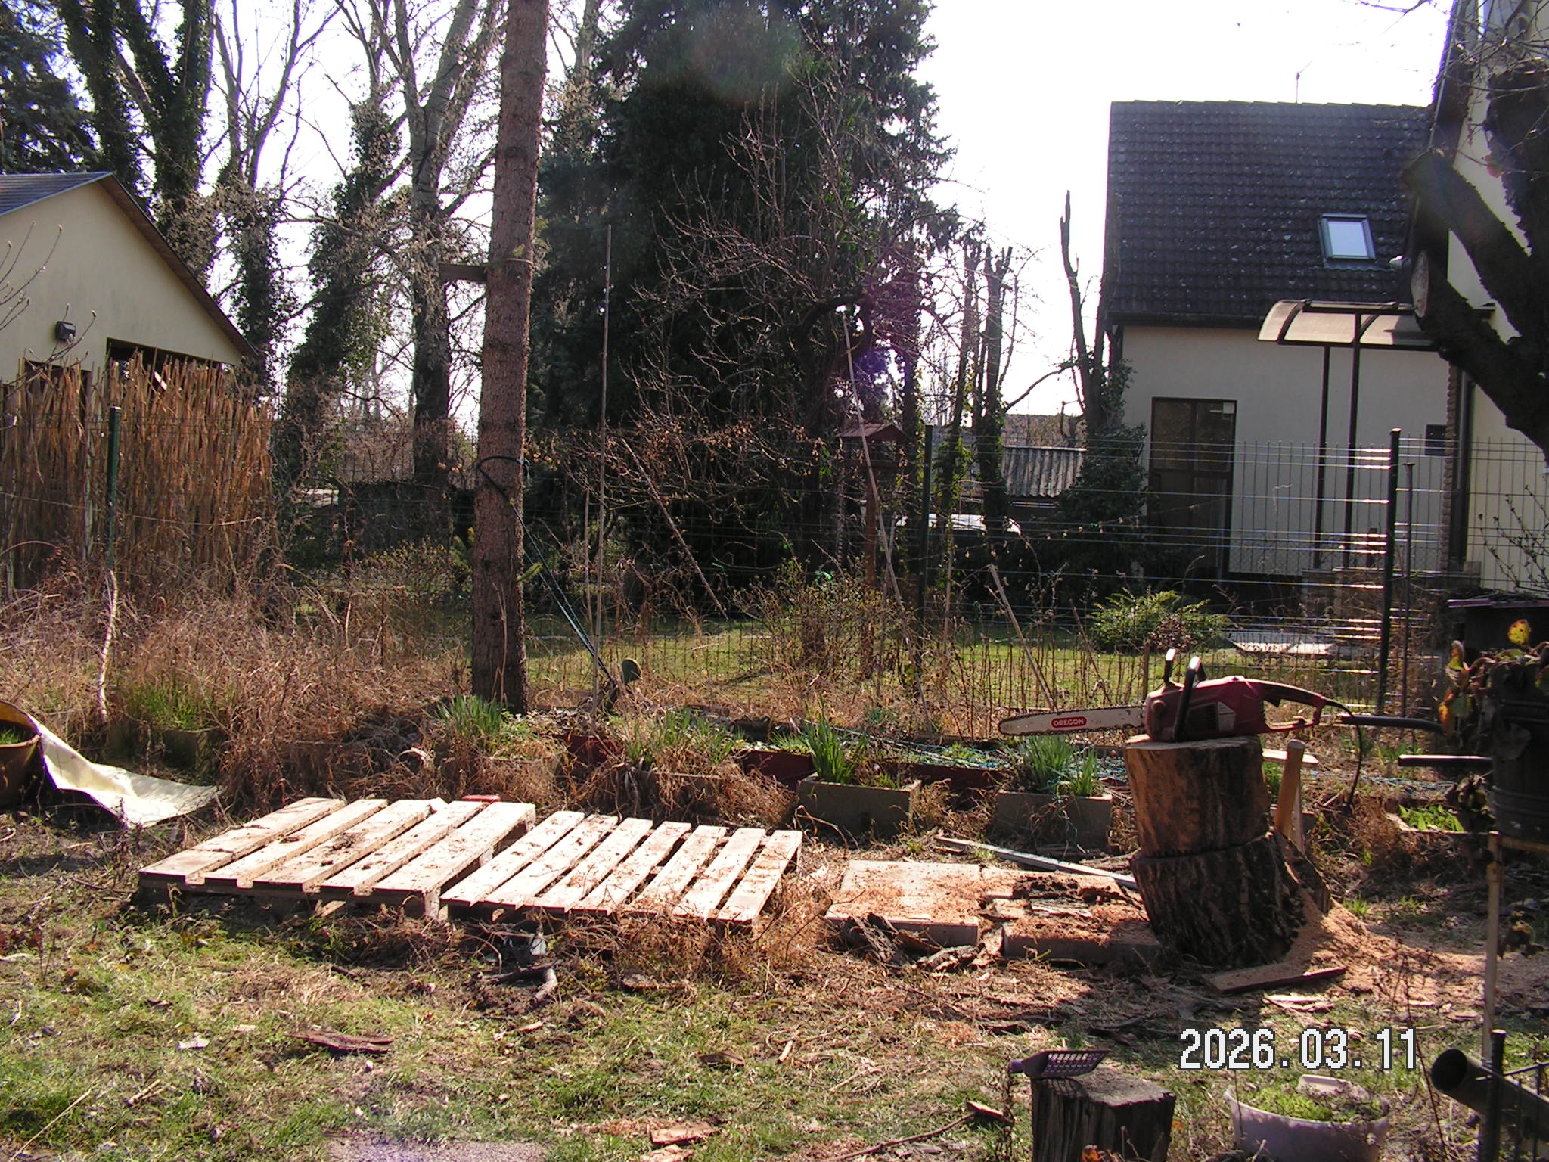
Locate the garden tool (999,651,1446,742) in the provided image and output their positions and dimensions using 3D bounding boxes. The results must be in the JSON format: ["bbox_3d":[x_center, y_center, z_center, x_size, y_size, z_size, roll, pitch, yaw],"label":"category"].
[{"bbox_3d":[1.091,0.315,4.420,0.930,0.235,0.220,-5,0,10],"label":"garden tool"}]

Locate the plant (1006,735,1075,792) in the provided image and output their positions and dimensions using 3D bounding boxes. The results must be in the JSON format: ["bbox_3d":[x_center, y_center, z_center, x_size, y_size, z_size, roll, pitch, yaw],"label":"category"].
[{"bbox_3d":[0.979,0.668,5.950,0.240,0.220,0.210,3,1,9],"label":"plant"}]

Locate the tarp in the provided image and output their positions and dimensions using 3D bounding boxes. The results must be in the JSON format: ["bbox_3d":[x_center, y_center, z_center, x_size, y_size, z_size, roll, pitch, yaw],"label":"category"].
[{"bbox_3d":[-2.510,0.683,6.080,0.820,0.360,0.750,2,1,-22],"label":"tarp"}]

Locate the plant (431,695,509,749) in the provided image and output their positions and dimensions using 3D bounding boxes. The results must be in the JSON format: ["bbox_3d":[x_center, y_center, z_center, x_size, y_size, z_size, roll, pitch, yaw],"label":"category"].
[{"bbox_3d":[-1.185,0.549,6.300,0.280,0.210,0.220,2,1,-11],"label":"plant"}]

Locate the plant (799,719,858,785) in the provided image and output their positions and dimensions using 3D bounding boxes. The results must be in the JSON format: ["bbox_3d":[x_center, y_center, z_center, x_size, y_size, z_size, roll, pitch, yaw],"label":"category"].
[{"bbox_3d":[0.200,0.632,5.970,0.205,0.250,0.190,2,1,2],"label":"plant"}]

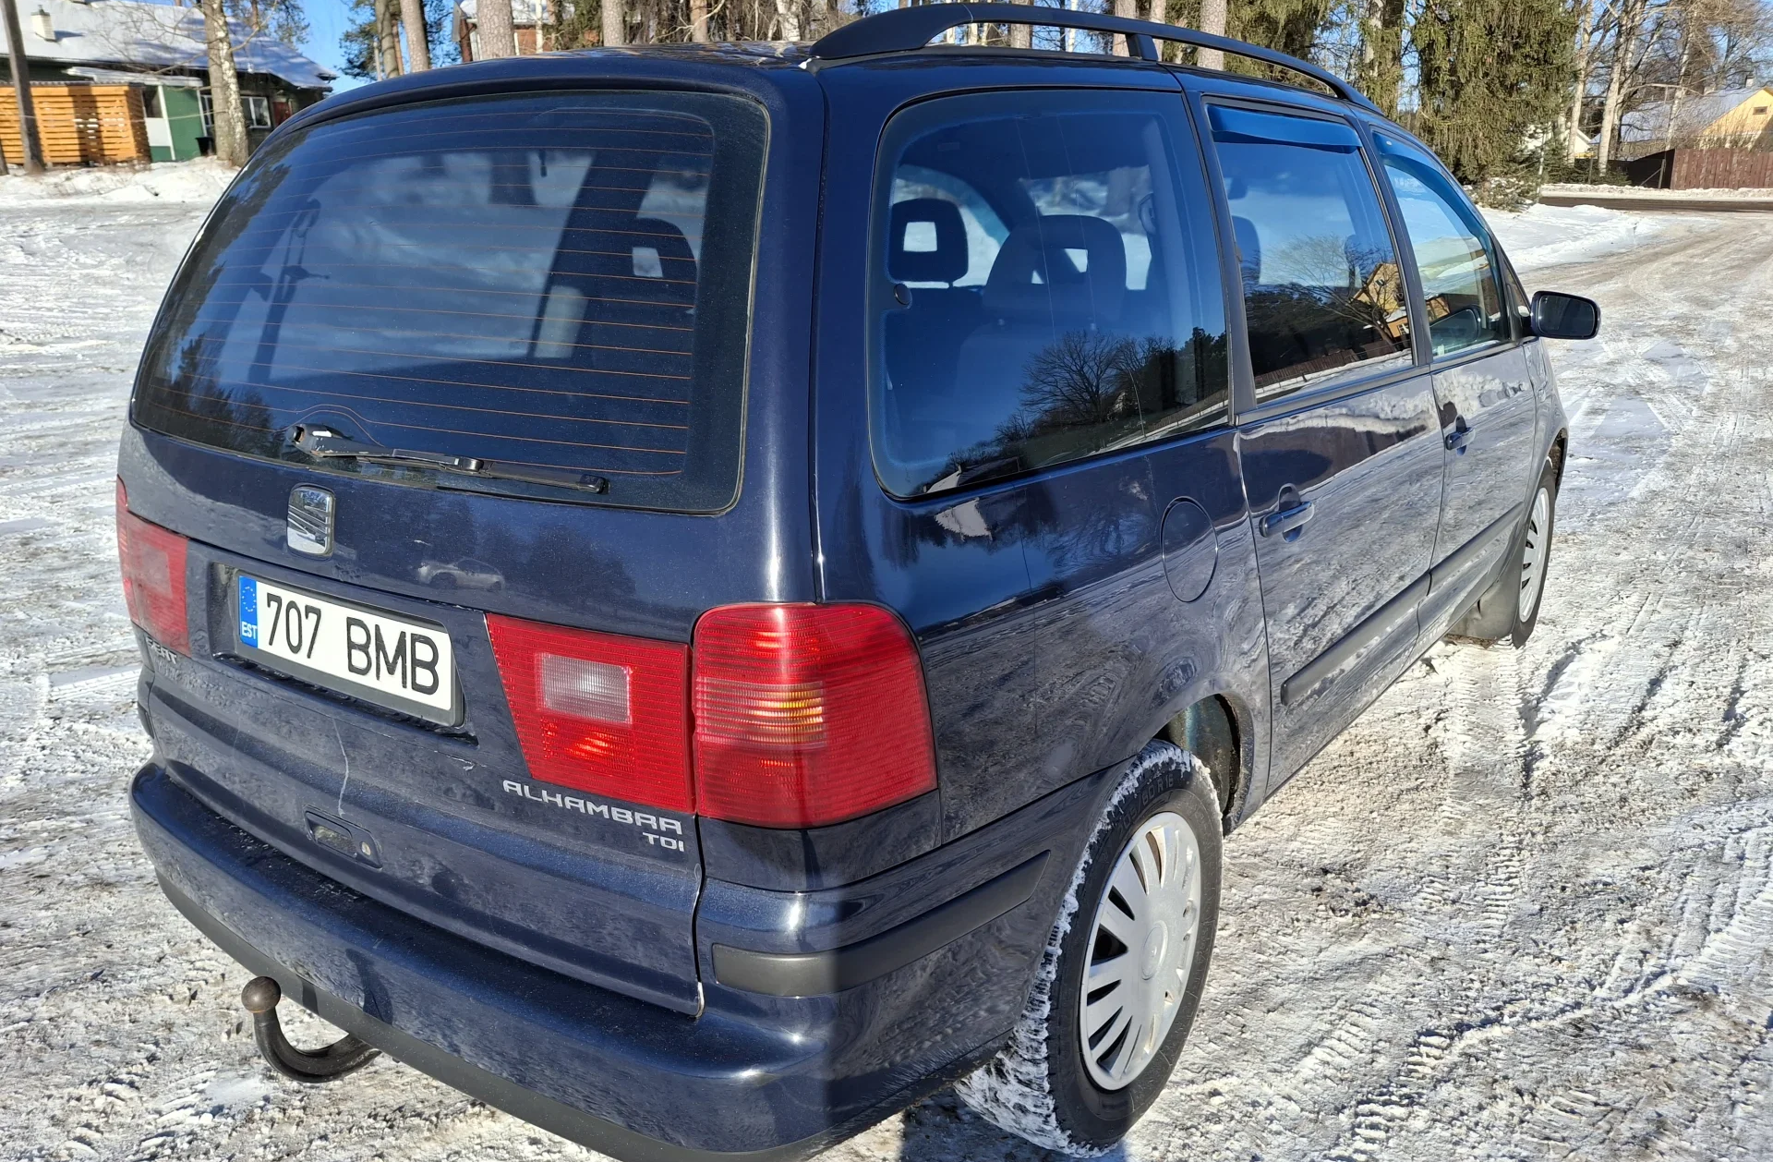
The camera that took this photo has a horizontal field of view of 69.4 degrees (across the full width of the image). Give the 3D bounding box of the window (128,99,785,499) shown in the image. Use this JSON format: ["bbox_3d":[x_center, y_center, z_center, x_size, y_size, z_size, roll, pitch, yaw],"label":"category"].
[{"bbox_3d":[-0.677,-0.388,1.753,1.390,0.520,0.090,10,-8,36],"label":"window"}]

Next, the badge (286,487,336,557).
[{"bbox_3d":[-0.765,-0.081,1.703,0.085,0.094,0.015,10,12,36],"label":"badge"}]

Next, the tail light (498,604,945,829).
[{"bbox_3d":[-0.209,0.120,1.450,0.510,0.262,0.210,10,19,36],"label":"tail light"}]

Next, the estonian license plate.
[{"bbox_3d":[-0.754,0.082,1.756,0.525,0.115,0.020,10,12,36],"label":"estonian license plate"}]

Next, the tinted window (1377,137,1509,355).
[{"bbox_3d":[1.351,-0.816,3.099,0.050,0.505,0.840,-11,6,40],"label":"tinted window"}]

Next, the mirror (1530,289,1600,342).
[{"bbox_3d":[1.824,-0.715,3.431,0.180,0.130,0.105,10,19,36],"label":"mirror"}]

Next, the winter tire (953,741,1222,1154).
[{"bbox_3d":[0.325,0.560,2.051,0.210,0.635,0.635,10,19,36],"label":"winter tire"}]

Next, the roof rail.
[{"bbox_3d":[0.547,-0.919,2.276,0.075,0.135,2.120,10,19,36],"label":"roof rail"}]

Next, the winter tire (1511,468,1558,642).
[{"bbox_3d":[2.030,-0.093,4.227,0.210,0.635,0.635,10,19,36],"label":"winter tire"}]

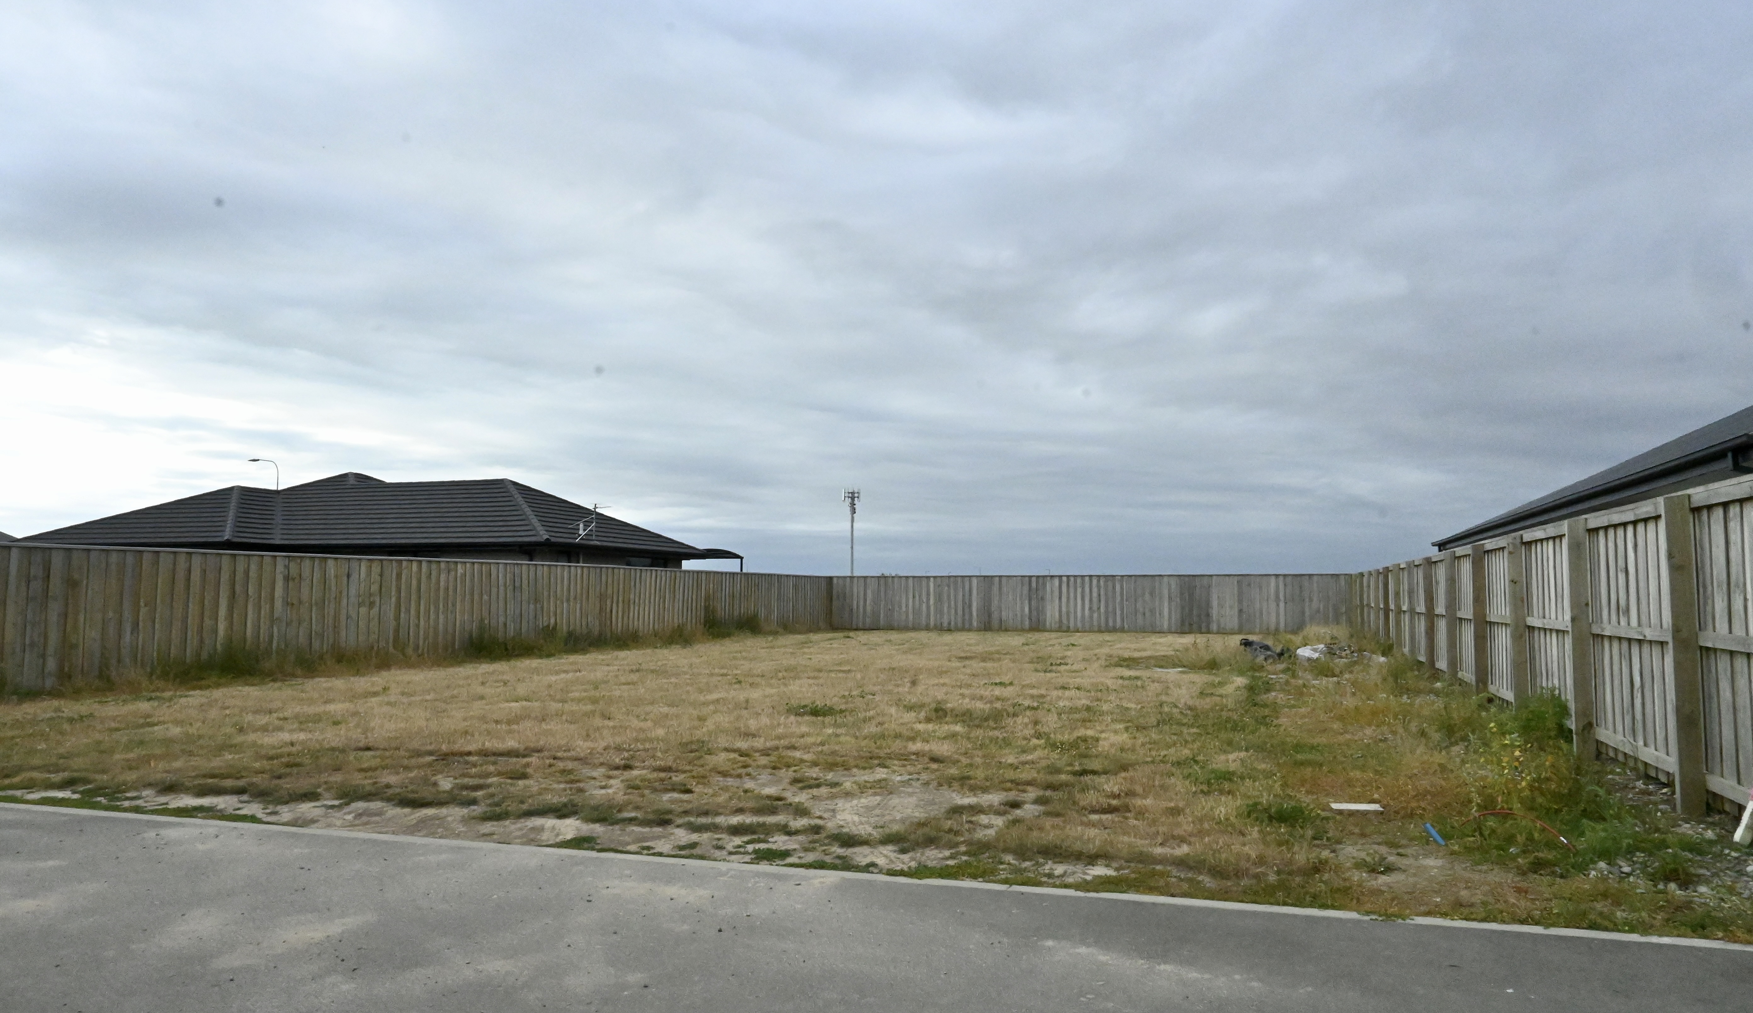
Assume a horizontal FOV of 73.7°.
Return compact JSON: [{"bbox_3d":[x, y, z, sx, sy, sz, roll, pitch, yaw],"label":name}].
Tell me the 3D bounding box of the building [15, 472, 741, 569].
[{"bbox_3d":[-14.004,1.339,35.614,16.400,5.100,13.800,-1,-5,18],"label":"building"}]

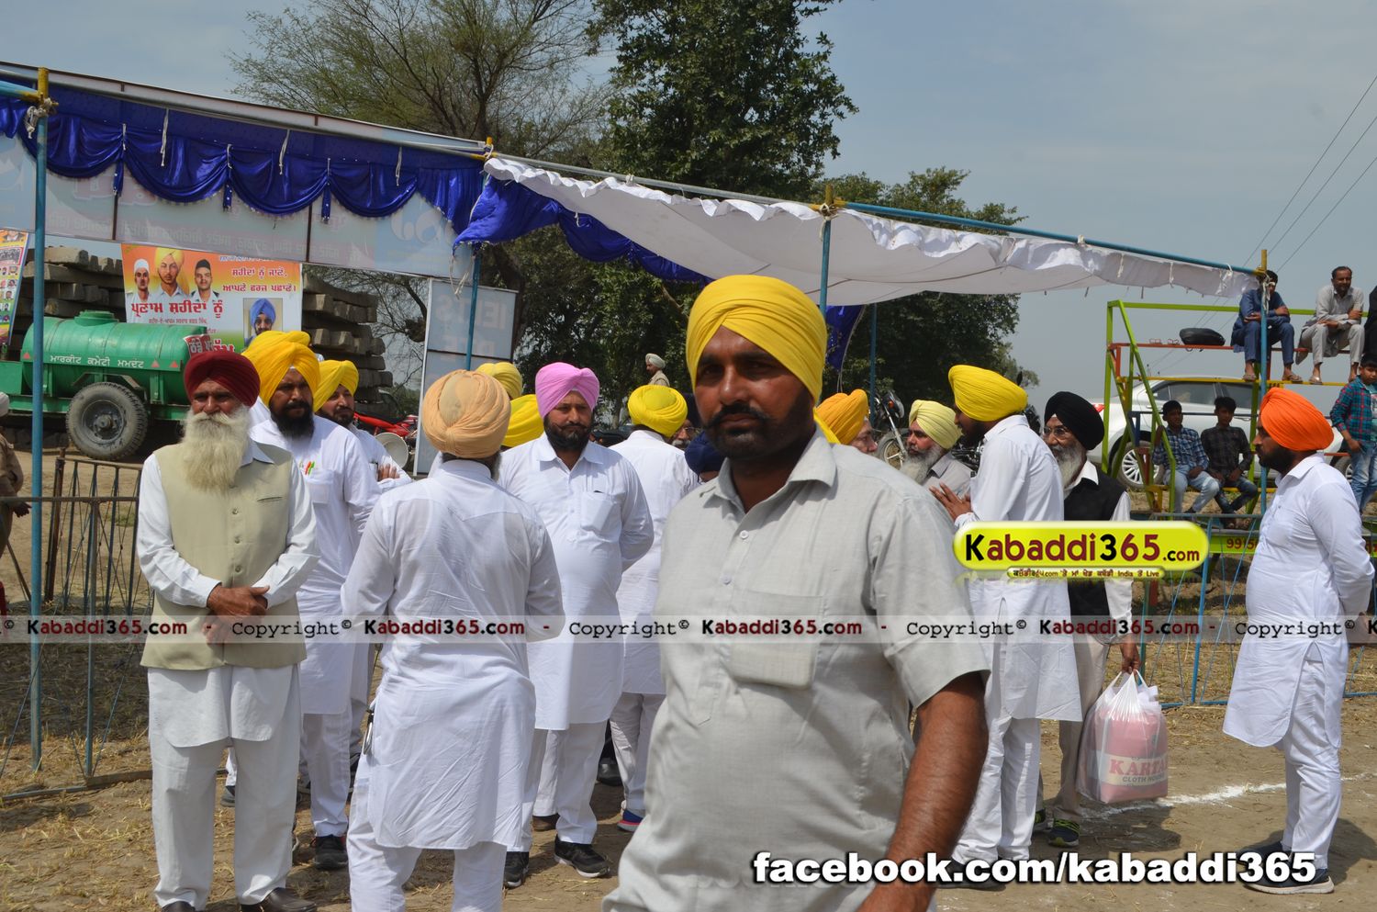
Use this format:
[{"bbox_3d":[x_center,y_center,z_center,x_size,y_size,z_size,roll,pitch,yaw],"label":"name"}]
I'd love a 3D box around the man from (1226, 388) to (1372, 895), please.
[{"bbox_3d":[2.150,0.630,5.250,0.470,1.740,0.490,1,0,5],"label":"man"}]

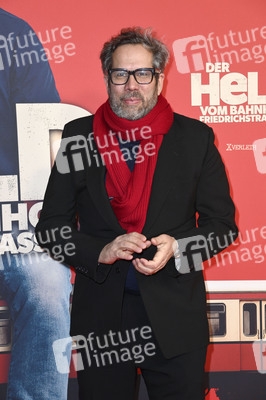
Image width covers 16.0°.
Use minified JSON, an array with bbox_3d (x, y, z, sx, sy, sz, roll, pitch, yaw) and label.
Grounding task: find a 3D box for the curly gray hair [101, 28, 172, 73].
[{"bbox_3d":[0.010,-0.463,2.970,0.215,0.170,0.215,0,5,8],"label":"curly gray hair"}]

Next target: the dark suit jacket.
[{"bbox_3d":[0.019,0.106,2.900,0.610,0.757,0.360,-1,8,8],"label":"dark suit jacket"}]

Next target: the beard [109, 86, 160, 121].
[{"bbox_3d":[0.003,-0.300,2.895,0.150,0.112,0.105,0,5,8],"label":"beard"}]

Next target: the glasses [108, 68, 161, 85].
[{"bbox_3d":[0.006,-0.376,2.920,0.147,0.050,0.145,0,5,8],"label":"glasses"}]

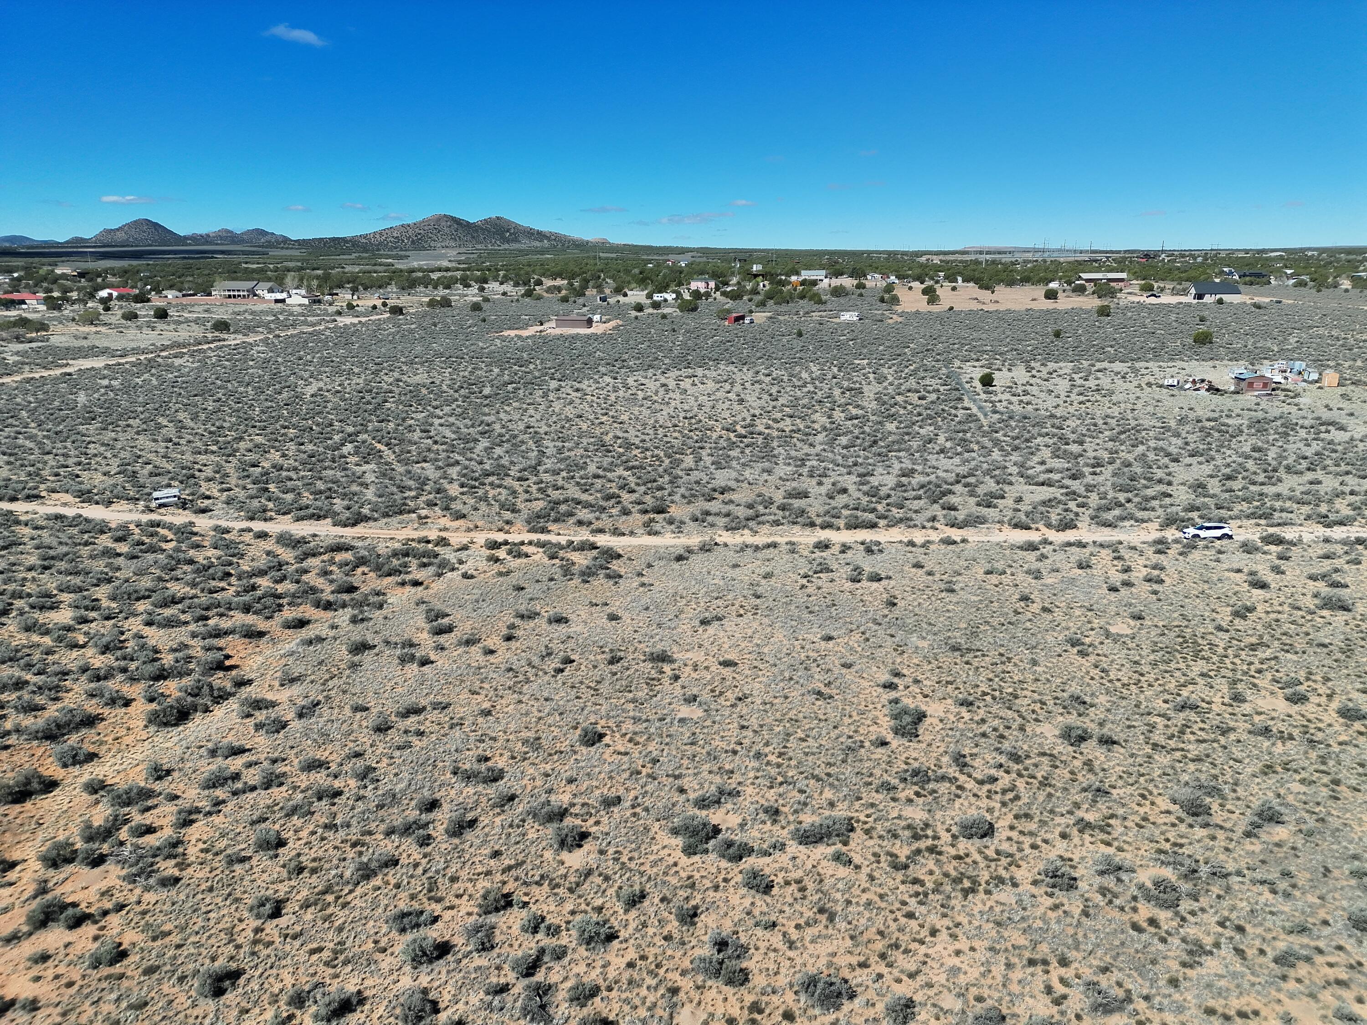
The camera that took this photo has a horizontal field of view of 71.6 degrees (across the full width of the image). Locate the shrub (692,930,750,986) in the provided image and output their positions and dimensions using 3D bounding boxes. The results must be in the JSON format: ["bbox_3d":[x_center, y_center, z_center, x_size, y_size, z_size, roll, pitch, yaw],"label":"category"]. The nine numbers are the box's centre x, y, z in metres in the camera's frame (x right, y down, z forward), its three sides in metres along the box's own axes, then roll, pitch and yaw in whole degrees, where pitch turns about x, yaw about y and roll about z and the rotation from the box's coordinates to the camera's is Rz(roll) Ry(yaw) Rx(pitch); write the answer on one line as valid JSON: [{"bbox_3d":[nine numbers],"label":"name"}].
[{"bbox_3d":[1.564,18.119,39.072,2.380,1.000,2.760,0,16,0],"label":"shrub"}]

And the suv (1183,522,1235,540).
[{"bbox_3d":[50.652,1.938,91.500,4.550,1.630,1.840,-1,16,-2],"label":"suv"}]

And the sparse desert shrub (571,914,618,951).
[{"bbox_3d":[-3.716,17.151,38.789,1.698,1.001,1.647,0,16,0],"label":"sparse desert shrub"}]

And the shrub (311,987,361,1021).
[{"bbox_3d":[-13.918,19.410,37.799,1.812,0.900,1.359,-7,17,-23],"label":"shrub"}]

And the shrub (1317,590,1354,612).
[{"bbox_3d":[55.511,7.351,80.573,2.650,1.200,2.400,11,19,35],"label":"shrub"}]

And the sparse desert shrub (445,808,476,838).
[{"bbox_3d":[-11.485,15.614,48.094,1.220,0.950,1.400,0,16,0],"label":"sparse desert shrub"}]

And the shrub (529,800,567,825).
[{"bbox_3d":[-6.768,14.958,47.294,1.954,0.728,1.896,0,16,0],"label":"shrub"}]

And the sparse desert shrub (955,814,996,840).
[{"bbox_3d":[15.205,16.193,49.426,1.818,0.850,1.668,5,16,19],"label":"sparse desert shrub"}]

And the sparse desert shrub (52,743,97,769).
[{"bbox_3d":[-36.352,14.259,56.230,1.959,0.920,1.886,-11,19,-34],"label":"sparse desert shrub"}]

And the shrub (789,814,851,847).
[{"bbox_3d":[6.948,15.806,47.686,3.210,0.800,1.960,-3,16,-12],"label":"shrub"}]

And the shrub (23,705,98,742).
[{"bbox_3d":[-38.318,12.687,58.154,3.900,1.200,2.600,-7,17,-23],"label":"shrub"}]

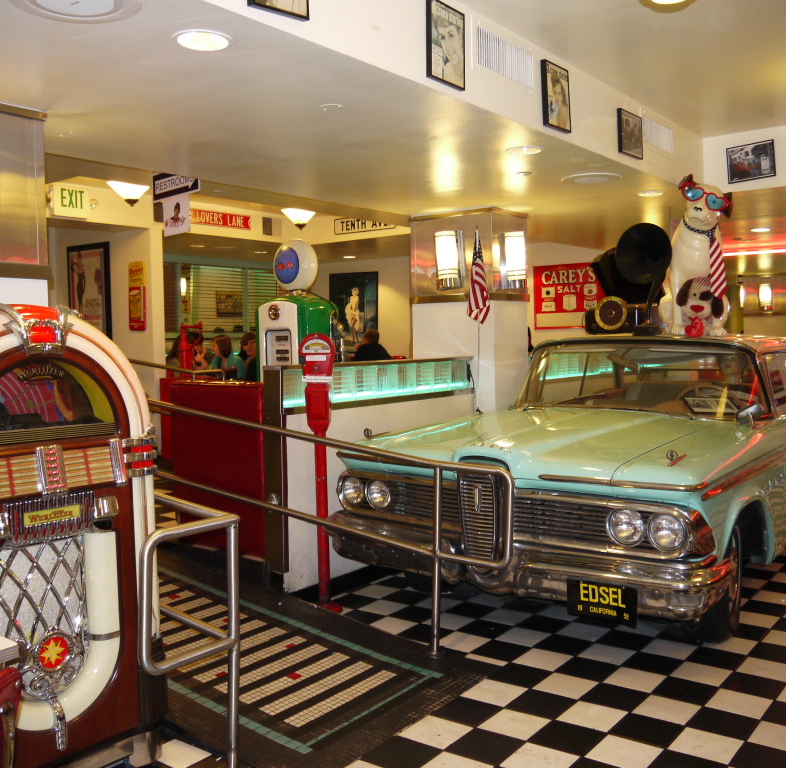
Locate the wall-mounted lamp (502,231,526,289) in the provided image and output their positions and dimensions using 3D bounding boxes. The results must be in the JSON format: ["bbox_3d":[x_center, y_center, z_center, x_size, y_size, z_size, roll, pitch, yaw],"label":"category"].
[{"bbox_3d":[0.828,-0.845,5.619,0.120,0.400,0.170,1,3,38],"label":"wall-mounted lamp"}]

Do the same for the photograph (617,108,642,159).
[{"bbox_3d":[1.246,-1.311,4.340,0.024,0.225,0.285,1,3,38],"label":"photograph"}]

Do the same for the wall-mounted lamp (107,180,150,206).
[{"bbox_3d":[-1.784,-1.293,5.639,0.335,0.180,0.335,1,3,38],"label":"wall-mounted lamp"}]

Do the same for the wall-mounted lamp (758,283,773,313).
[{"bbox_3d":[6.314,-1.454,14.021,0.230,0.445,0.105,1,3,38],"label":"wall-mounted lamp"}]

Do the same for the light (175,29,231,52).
[{"bbox_3d":[-0.614,-1.094,2.687,0.190,0.040,0.190,-2,3,0],"label":"light"}]

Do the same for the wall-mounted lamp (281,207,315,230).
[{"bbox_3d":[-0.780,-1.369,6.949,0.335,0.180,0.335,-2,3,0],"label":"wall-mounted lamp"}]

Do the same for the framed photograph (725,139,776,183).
[{"bbox_3d":[2.231,-1.384,5.163,0.285,0.225,0.022,-3,1,38],"label":"framed photograph"}]

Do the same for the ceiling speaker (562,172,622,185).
[{"bbox_3d":[1.119,-1.141,4.657,0.335,0.030,0.335,-2,3,0],"label":"ceiling speaker"}]

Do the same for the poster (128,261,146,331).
[{"bbox_3d":[-1.913,-0.653,6.174,0.205,0.510,0.020,3,5,38],"label":"poster"}]

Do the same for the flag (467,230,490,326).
[{"bbox_3d":[0.529,-0.663,5.167,0.145,0.585,0.100,-1,3,6],"label":"flag"}]

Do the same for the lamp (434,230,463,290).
[{"bbox_3d":[0.383,-0.838,5.647,0.170,0.400,0.120,1,3,38],"label":"lamp"}]

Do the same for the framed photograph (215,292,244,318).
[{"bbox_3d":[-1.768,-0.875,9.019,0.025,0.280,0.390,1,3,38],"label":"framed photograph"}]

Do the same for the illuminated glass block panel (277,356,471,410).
[{"bbox_3d":[-0.060,-0.012,4.903,0.120,0.240,1.800,1,3,38],"label":"illuminated glass block panel"}]

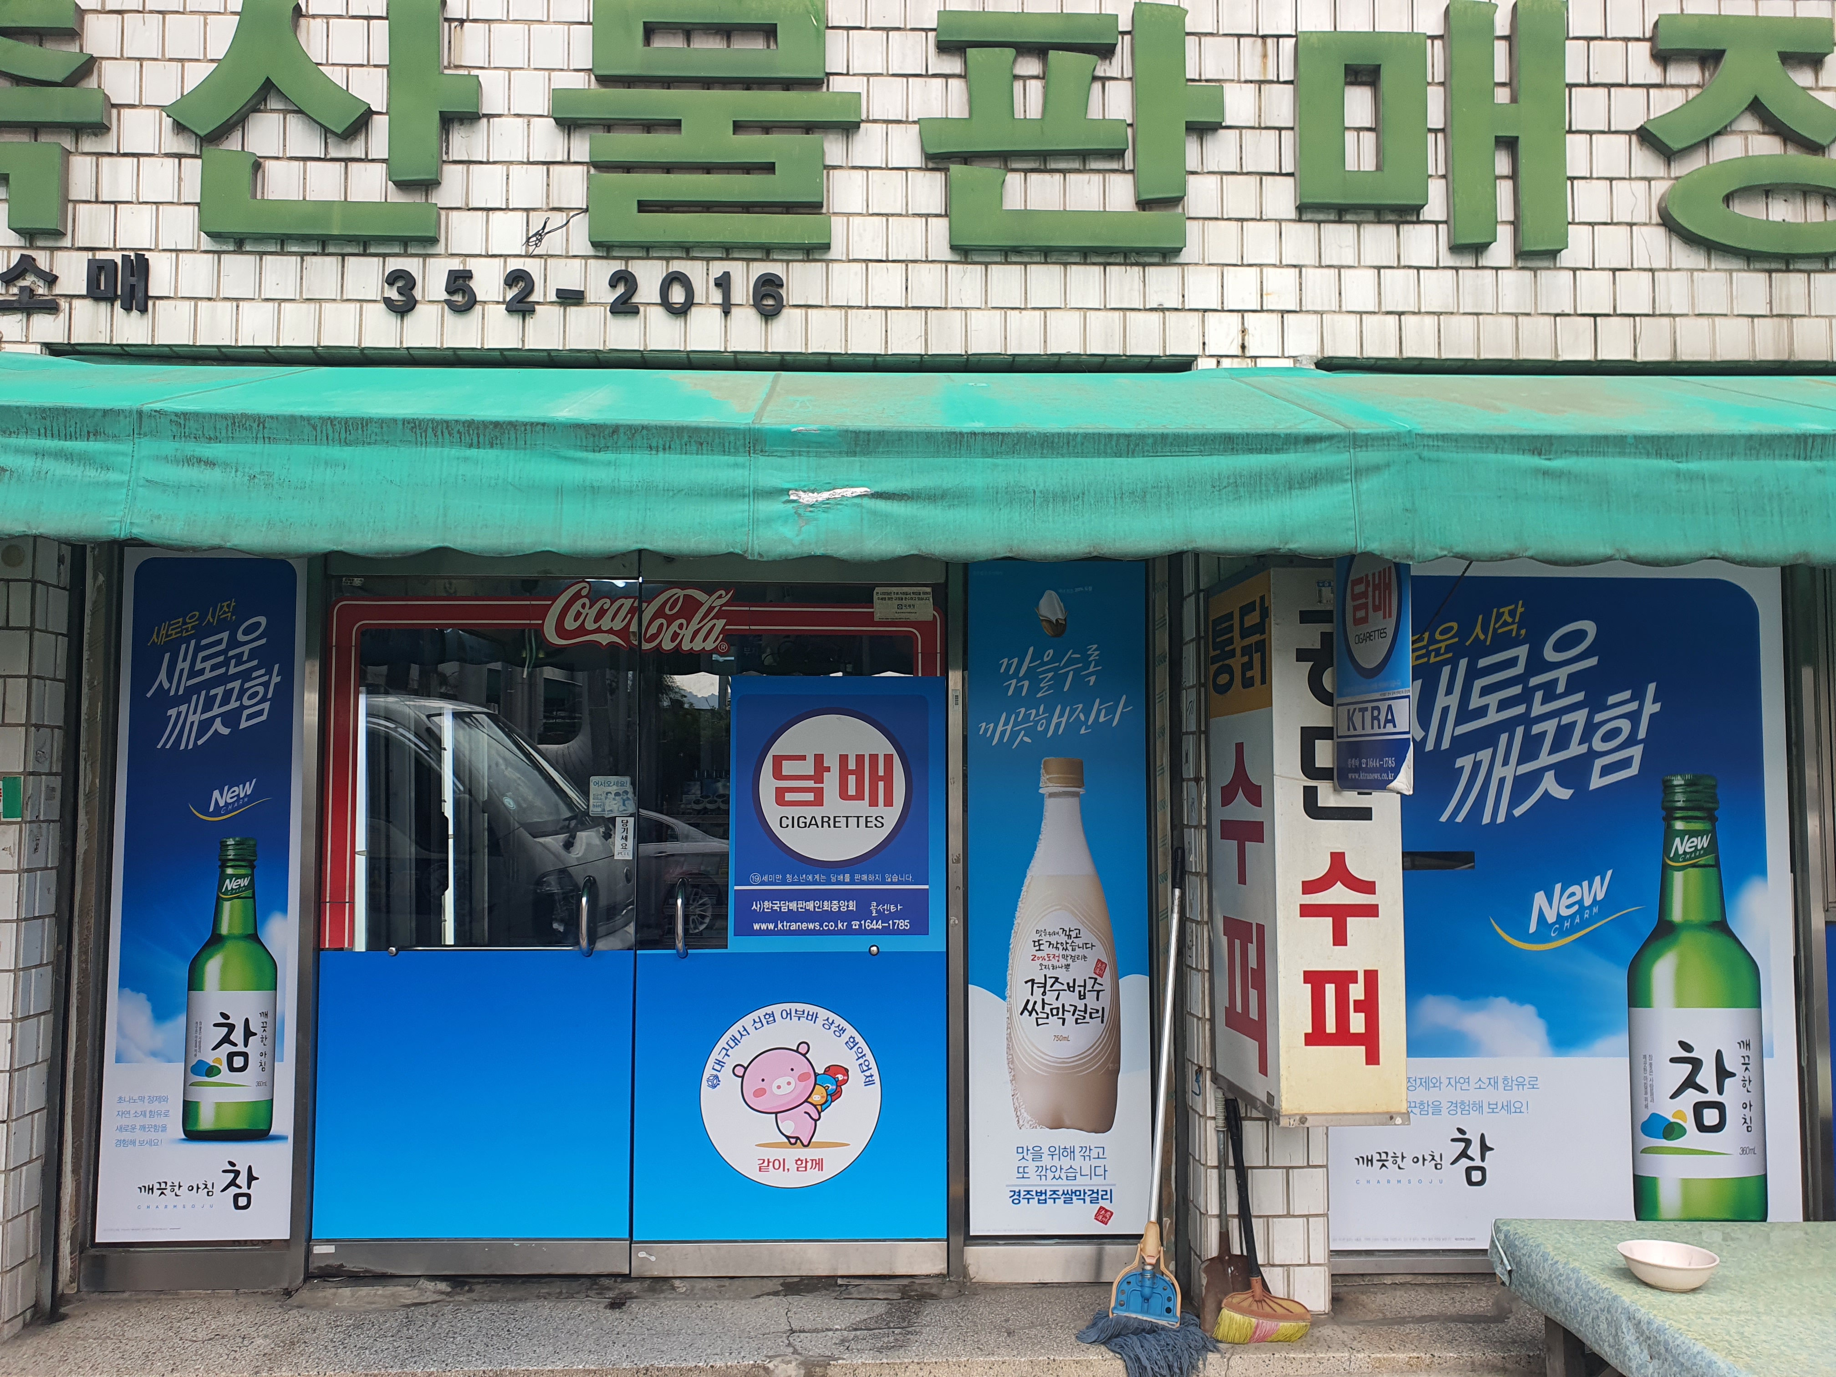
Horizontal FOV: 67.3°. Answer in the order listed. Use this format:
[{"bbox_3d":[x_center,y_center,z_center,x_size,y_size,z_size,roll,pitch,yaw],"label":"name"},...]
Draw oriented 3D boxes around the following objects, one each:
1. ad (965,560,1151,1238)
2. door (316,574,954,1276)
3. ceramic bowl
[{"bbox_3d":[0.402,0.580,3.980,0.519,1.950,0.030,0,-3,-2],"label":"ad"},{"bbox_3d":[-0.804,0.632,3.953,1.780,2.040,0.060,0,-3,-2],"label":"door"},{"bbox_3d":[1.196,0.928,2.199,0.143,0.049,0.143,0,-3,0],"label":"ceramic bowl"}]

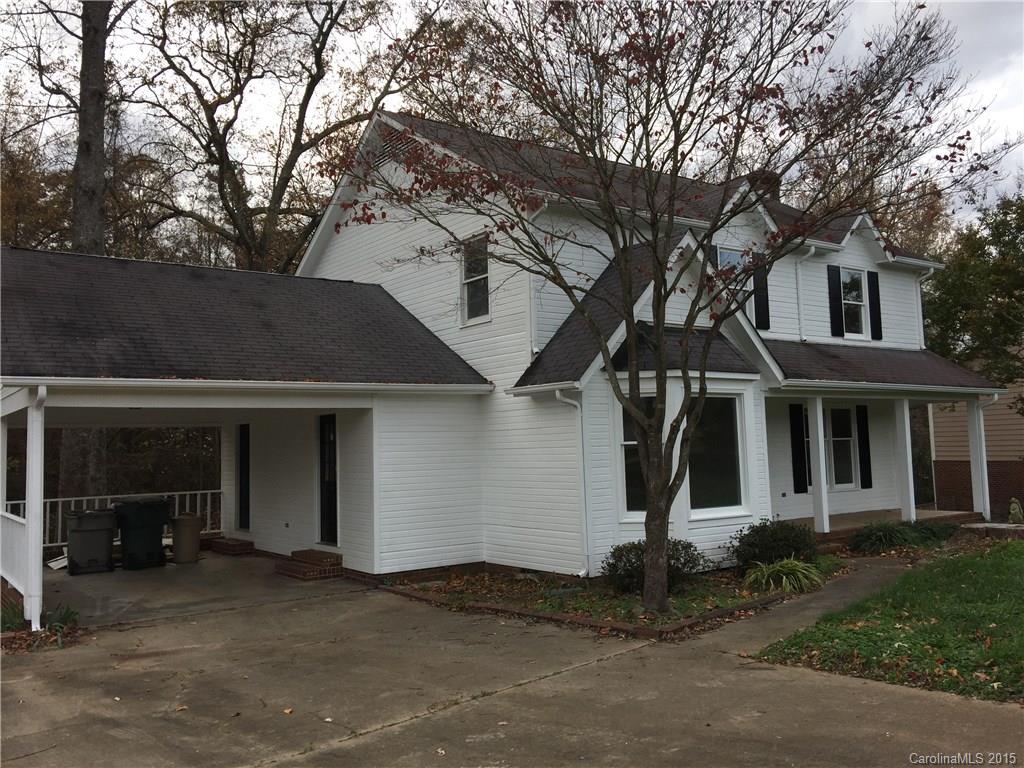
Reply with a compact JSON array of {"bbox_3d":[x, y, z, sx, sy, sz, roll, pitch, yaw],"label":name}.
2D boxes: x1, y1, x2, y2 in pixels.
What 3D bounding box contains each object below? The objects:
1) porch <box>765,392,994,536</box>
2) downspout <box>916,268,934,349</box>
[{"bbox_3d":[6.102,1.421,15.660,6.176,2.298,2.059,1,-6,-33],"label":"porch"},{"bbox_3d":[8.648,-1.563,17.841,0.099,1.650,0.352,1,-6,-33],"label":"downspout"}]

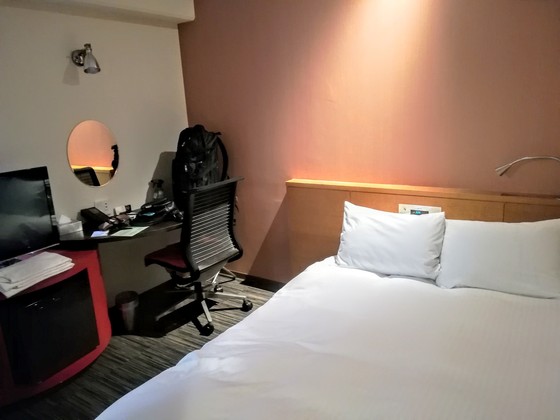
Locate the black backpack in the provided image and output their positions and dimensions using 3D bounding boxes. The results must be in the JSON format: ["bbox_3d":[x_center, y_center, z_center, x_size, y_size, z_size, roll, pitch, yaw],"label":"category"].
[{"bbox_3d":[-0.595,-0.344,3.273,0.330,0.597,0.290,5,16,30],"label":"black backpack"}]

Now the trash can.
[{"bbox_3d":[-1.024,0.706,2.830,0.158,0.244,0.158,-3,14,1],"label":"trash can"}]

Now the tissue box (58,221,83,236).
[{"bbox_3d":[-1.338,0.112,2.693,0.131,0.061,0.109,-12,16,-32],"label":"tissue box"}]

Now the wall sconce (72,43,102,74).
[{"bbox_3d":[-1.229,-0.955,2.668,0.181,0.172,0.113,6,17,35],"label":"wall sconce"}]

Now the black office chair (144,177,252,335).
[{"bbox_3d":[-0.618,0.281,2.957,0.697,0.959,0.688,5,16,30],"label":"black office chair"}]

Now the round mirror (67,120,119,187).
[{"bbox_3d":[-1.254,-0.379,2.858,0.023,0.448,0.362,6,17,35],"label":"round mirror"}]

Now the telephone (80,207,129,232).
[{"bbox_3d":[-1.163,0.048,2.819,0.235,0.109,0.213,6,17,35],"label":"telephone"}]

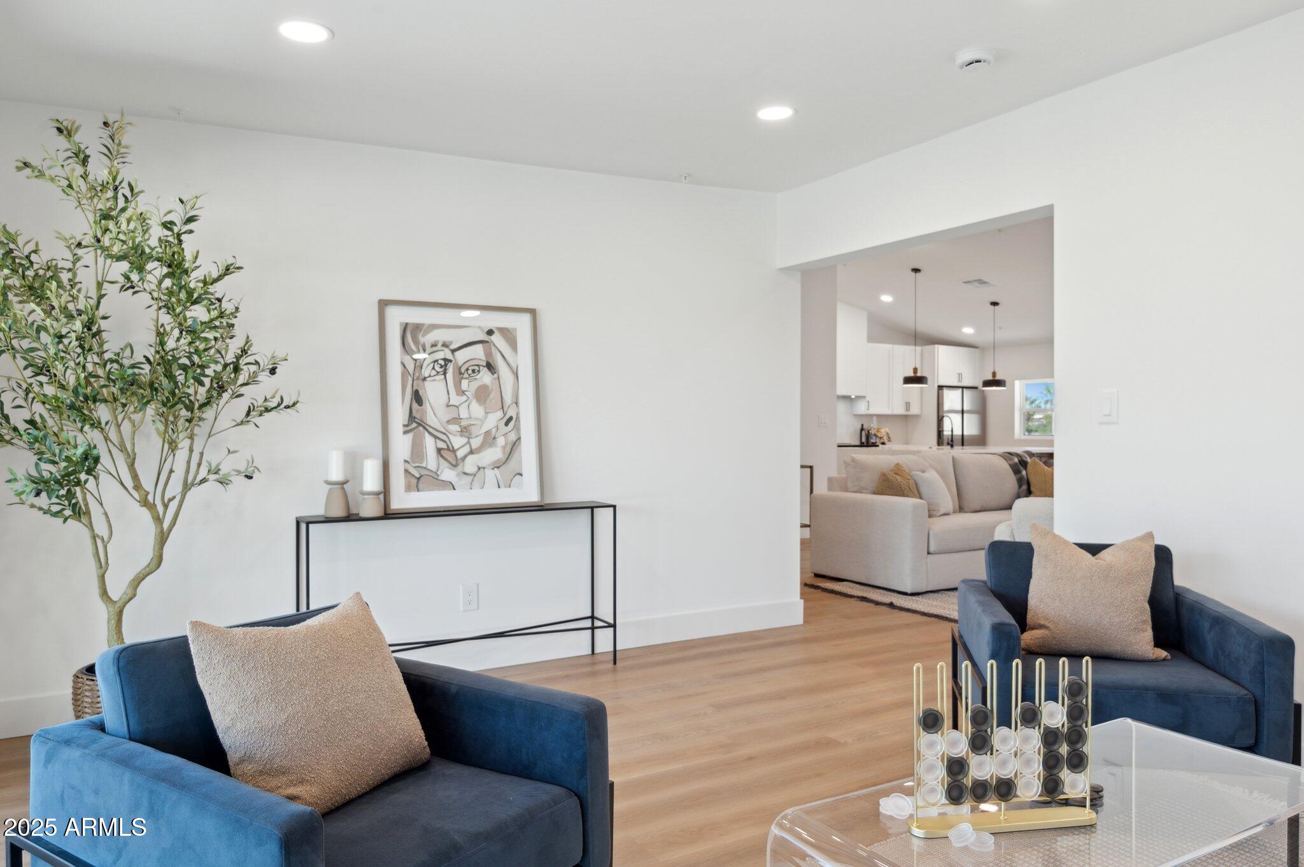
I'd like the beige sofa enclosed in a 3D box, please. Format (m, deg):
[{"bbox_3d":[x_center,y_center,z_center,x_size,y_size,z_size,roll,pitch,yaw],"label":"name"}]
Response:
[{"bbox_3d":[2.541,0.650,7.106,2.329,0.915,1.017,0,1,-31],"label":"beige sofa"}]

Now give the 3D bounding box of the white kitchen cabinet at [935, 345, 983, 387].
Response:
[{"bbox_3d":[4.049,-0.910,12.105,0.948,0.530,0.610,0,1,-31],"label":"white kitchen cabinet"}]

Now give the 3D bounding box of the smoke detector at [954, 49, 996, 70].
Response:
[{"bbox_3d":[1.151,-1.331,3.106,0.142,0.048,0.142,0,1,0],"label":"smoke detector"}]

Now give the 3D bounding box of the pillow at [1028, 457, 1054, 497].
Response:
[{"bbox_3d":[3.337,0.421,7.324,0.448,0.437,0.163,0,-12,-9],"label":"pillow"}]

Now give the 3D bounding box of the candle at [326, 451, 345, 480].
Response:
[{"bbox_3d":[-1.350,0.137,3.713,0.073,0.136,0.073,0,1,-31],"label":"candle"}]

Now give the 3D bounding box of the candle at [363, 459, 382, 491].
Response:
[{"bbox_3d":[-1.215,0.179,3.774,0.074,0.143,0.074,0,1,-31],"label":"candle"}]

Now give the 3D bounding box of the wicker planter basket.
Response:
[{"bbox_3d":[-1.884,0.996,3.053,0.301,0.301,0.301,0,1,-31],"label":"wicker planter basket"}]

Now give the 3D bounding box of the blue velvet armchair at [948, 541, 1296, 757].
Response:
[{"bbox_3d":[1.409,0.764,2.730,0.797,0.778,0.753,0,1,12],"label":"blue velvet armchair"}]

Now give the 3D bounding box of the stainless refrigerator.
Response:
[{"bbox_3d":[3.995,0.253,12.061,0.951,1.729,0.783,0,1,-31],"label":"stainless refrigerator"}]

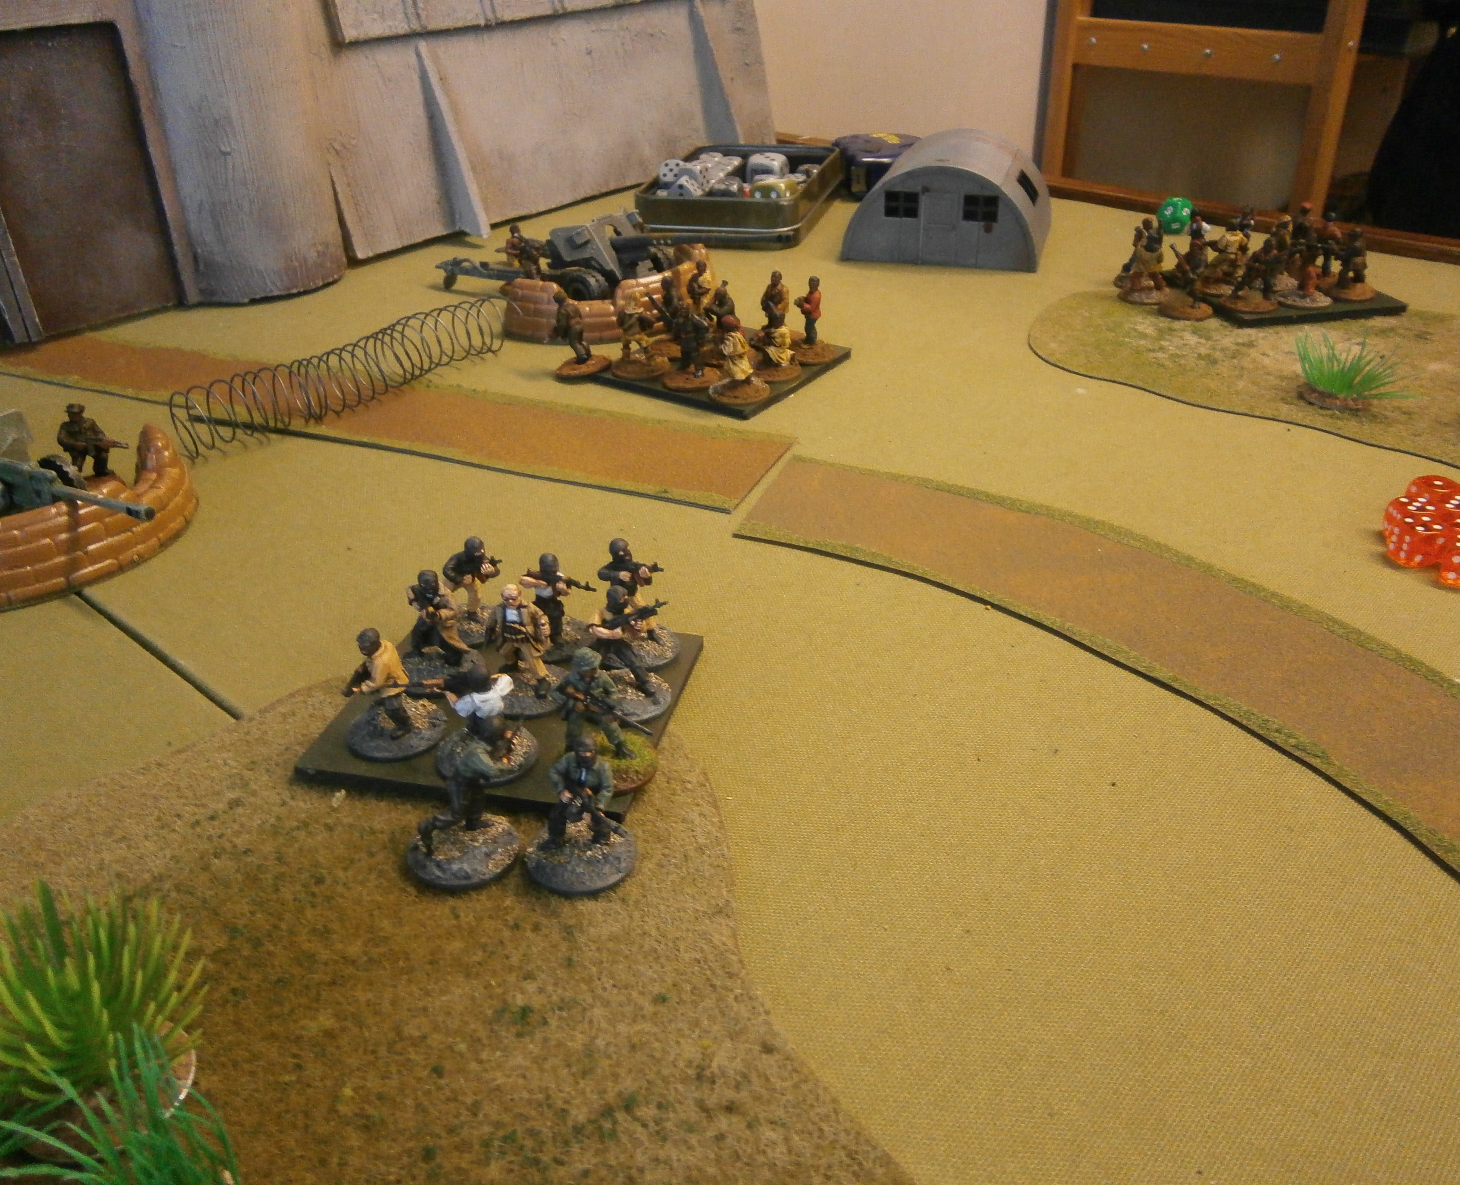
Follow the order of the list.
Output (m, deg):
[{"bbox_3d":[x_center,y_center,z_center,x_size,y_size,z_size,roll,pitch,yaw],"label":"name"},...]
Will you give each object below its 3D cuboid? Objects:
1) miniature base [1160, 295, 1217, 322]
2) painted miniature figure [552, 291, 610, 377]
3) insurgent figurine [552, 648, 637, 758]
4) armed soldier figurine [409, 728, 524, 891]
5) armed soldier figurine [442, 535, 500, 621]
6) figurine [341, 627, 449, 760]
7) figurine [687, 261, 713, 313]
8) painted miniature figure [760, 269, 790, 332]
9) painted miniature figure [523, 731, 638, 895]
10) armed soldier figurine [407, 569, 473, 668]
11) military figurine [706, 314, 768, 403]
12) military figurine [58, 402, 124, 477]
[{"bbox_3d":[0.217,-0.135,0.566,0.025,0.003,0.025,-1,31,0],"label":"miniature base"},{"bbox_3d":[-0.068,-0.111,0.507,0.025,0.033,0.025,-5,32,15],"label":"painted miniature figure"},{"bbox_3d":[-0.031,0.026,0.282,0.020,0.030,0.017,23,40,35],"label":"insurgent figurine"},{"bbox_3d":[-0.059,0.044,0.258,0.025,0.030,0.027,23,39,34],"label":"armed soldier figurine"},{"bbox_3d":[-0.073,-0.004,0.337,0.016,0.028,0.015,18,37,30],"label":"armed soldier figurine"},{"bbox_3d":[-0.084,0.022,0.289,0.025,0.031,0.026,24,40,35],"label":"figurine"},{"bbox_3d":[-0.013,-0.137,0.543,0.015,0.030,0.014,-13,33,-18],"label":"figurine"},{"bbox_3d":[0.021,-0.129,0.531,0.013,0.030,0.011,9,33,18],"label":"painted miniature figure"},{"bbox_3d":[-0.033,0.044,0.254,0.025,0.033,0.025,-9,32,-13],"label":"painted miniature figure"},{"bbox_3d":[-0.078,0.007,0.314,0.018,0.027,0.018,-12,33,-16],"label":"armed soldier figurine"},{"bbox_3d":[0.004,-0.097,0.481,0.025,0.034,0.025,-13,33,-16],"label":"military figurine"},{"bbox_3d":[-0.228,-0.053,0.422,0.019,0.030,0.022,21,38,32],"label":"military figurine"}]

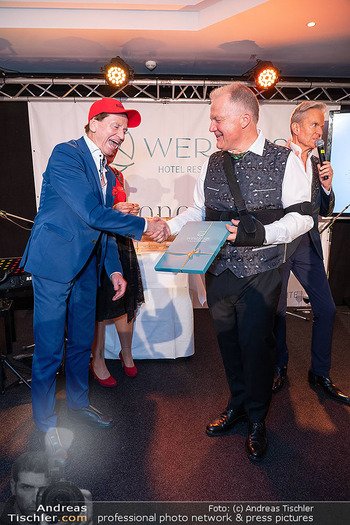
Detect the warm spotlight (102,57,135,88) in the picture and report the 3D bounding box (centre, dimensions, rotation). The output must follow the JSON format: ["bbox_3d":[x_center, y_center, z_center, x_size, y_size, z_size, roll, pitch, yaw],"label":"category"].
[{"bbox_3d":[-0.537,-1.781,3.256,0.270,0.240,0.230,-1,51,-1],"label":"warm spotlight"}]

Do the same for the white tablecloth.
[{"bbox_3d":[-0.268,0.295,2.993,0.820,0.750,0.740,-1,11,-2],"label":"white tablecloth"}]

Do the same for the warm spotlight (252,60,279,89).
[{"bbox_3d":[0.834,-1.760,3.261,0.250,0.240,0.230,-2,51,-7],"label":"warm spotlight"}]

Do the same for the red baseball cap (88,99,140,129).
[{"bbox_3d":[-0.289,-0.708,1.643,0.265,0.130,0.175,0,2,25],"label":"red baseball cap"}]

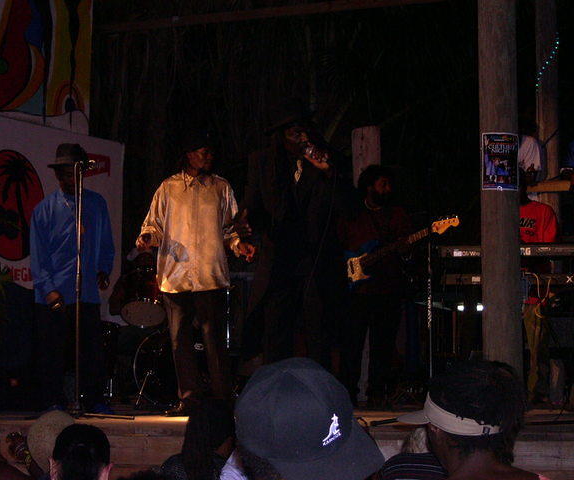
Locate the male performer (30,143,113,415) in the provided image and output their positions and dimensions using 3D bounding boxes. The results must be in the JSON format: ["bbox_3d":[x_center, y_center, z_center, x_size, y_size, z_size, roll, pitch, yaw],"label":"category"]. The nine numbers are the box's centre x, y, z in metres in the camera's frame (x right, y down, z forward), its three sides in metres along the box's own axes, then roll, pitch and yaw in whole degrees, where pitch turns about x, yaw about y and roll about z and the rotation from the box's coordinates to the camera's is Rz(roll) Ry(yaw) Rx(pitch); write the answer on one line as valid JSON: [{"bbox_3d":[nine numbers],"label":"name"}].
[{"bbox_3d":[-1.431,0.250,9.500,0.580,1.770,0.400,1,-4,-7],"label":"male performer"}]

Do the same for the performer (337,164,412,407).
[{"bbox_3d":[0.620,0.333,10.200,0.550,1.740,0.460,1,-4,-9],"label":"performer"}]

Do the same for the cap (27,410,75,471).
[{"bbox_3d":[-0.753,0.655,4.650,0.190,0.160,0.260,2,7,18],"label":"cap"}]

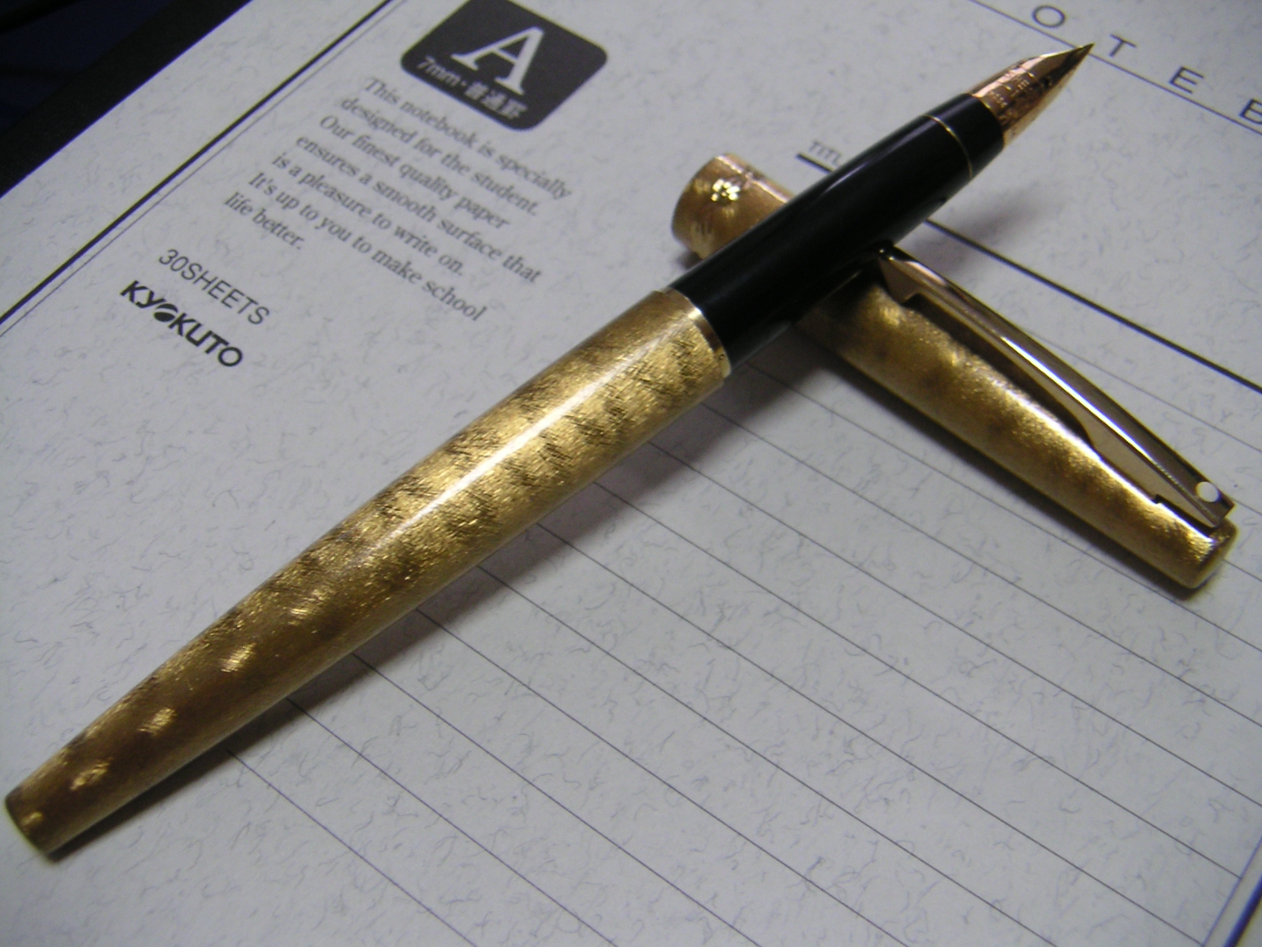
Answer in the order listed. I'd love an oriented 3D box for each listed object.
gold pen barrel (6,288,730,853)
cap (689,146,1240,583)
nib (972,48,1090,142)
[{"bbox_3d":[-0.022,0.008,0.127,0.073,0.011,0.011,-37,93,-12],"label":"gold pen barrel"},{"bbox_3d":[0.031,-0.011,0.143,0.062,0.014,0.011,39,51,20],"label":"cap"},{"bbox_3d":[0.041,-0.039,0.145,0.016,0.006,0.006,-37,93,-12],"label":"nib"}]

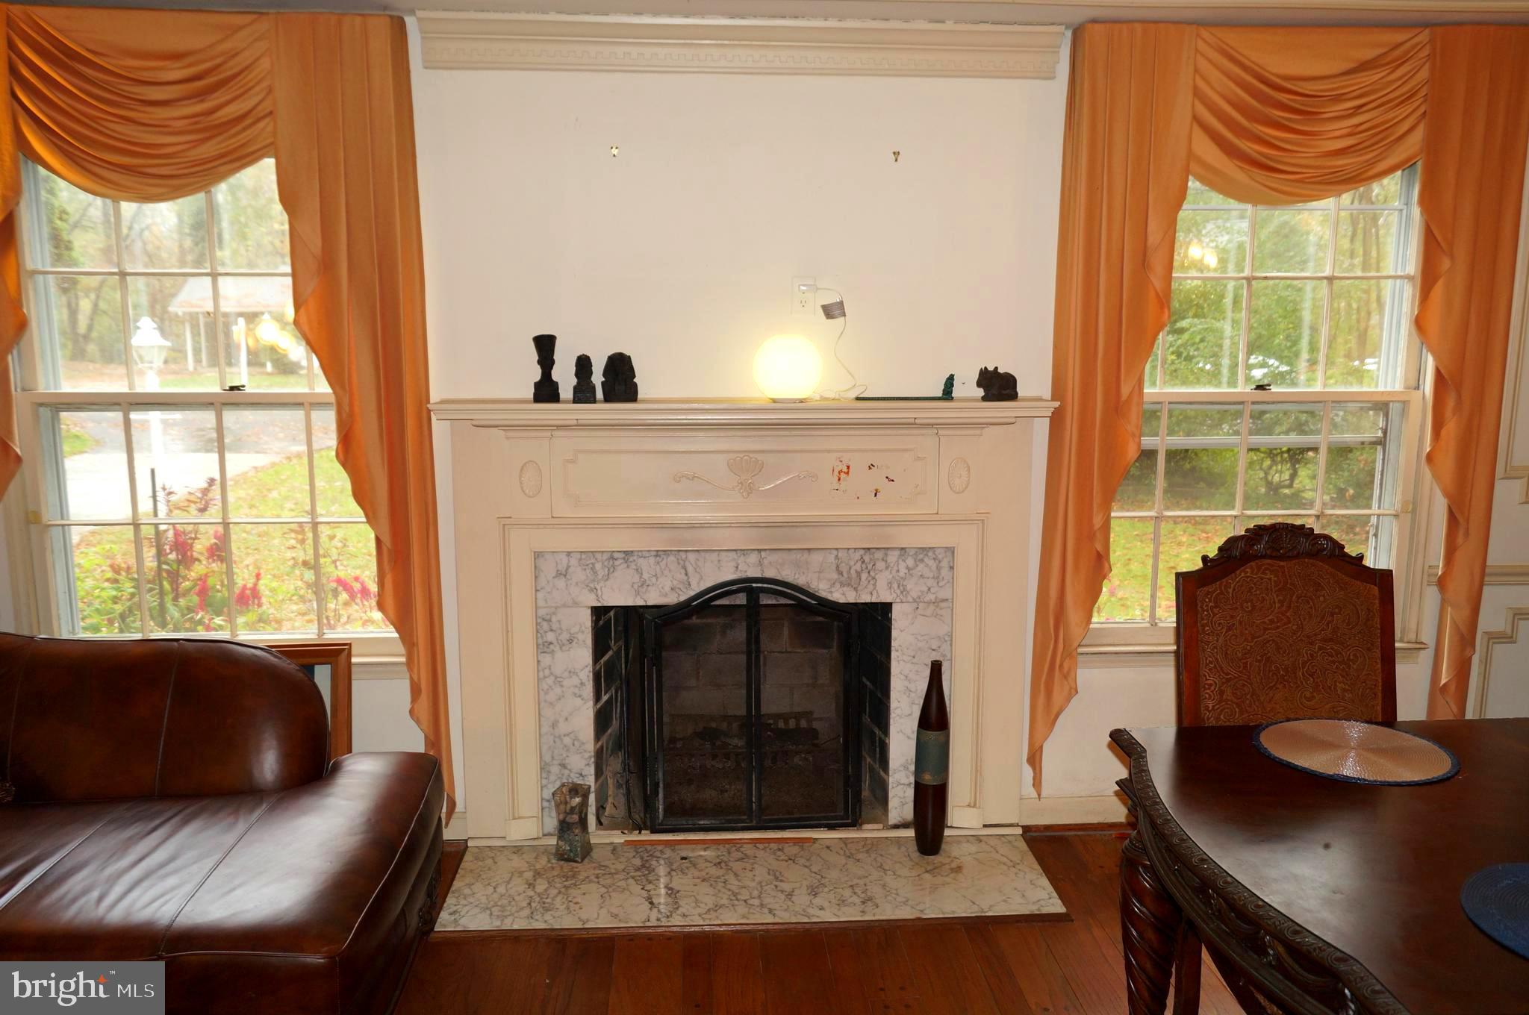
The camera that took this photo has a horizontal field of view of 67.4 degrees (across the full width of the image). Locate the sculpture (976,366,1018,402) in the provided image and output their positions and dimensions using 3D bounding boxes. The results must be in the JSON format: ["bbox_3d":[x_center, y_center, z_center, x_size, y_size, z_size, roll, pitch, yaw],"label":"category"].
[{"bbox_3d":[0.678,-0.361,3.347,0.108,0.100,0.066,-5,11,-28],"label":"sculpture"}]

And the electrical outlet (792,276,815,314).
[{"bbox_3d":[0.116,-0.618,3.356,0.069,0.113,0.010,0,9,-4],"label":"electrical outlet"}]

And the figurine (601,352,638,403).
[{"bbox_3d":[-0.410,-0.372,3.265,0.104,0.143,0.075,0,9,-4],"label":"figurine"}]

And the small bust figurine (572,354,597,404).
[{"bbox_3d":[-0.507,-0.365,3.225,0.066,0.139,0.066,0,9,-4],"label":"small bust figurine"}]

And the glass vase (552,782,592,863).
[{"bbox_3d":[-0.577,0.954,3.457,0.092,0.203,0.092,3,10,16],"label":"glass vase"}]

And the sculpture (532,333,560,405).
[{"bbox_3d":[-0.620,-0.397,3.240,0.078,0.198,0.080,0,9,-4],"label":"sculpture"}]

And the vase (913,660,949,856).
[{"bbox_3d":[0.506,0.753,3.460,0.101,0.604,0.101,0,9,-4],"label":"vase"}]

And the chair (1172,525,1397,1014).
[{"bbox_3d":[1.178,0.666,2.380,0.560,1.180,0.620,0,9,-4],"label":"chair"}]

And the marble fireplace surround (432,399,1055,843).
[{"bbox_3d":[-0.049,0.371,3.415,1.785,1.371,0.190,0,9,-4],"label":"marble fireplace surround"}]

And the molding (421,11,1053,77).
[{"bbox_3d":[-0.051,-1.288,3.203,1.800,0.137,0.072,0,9,-4],"label":"molding"}]

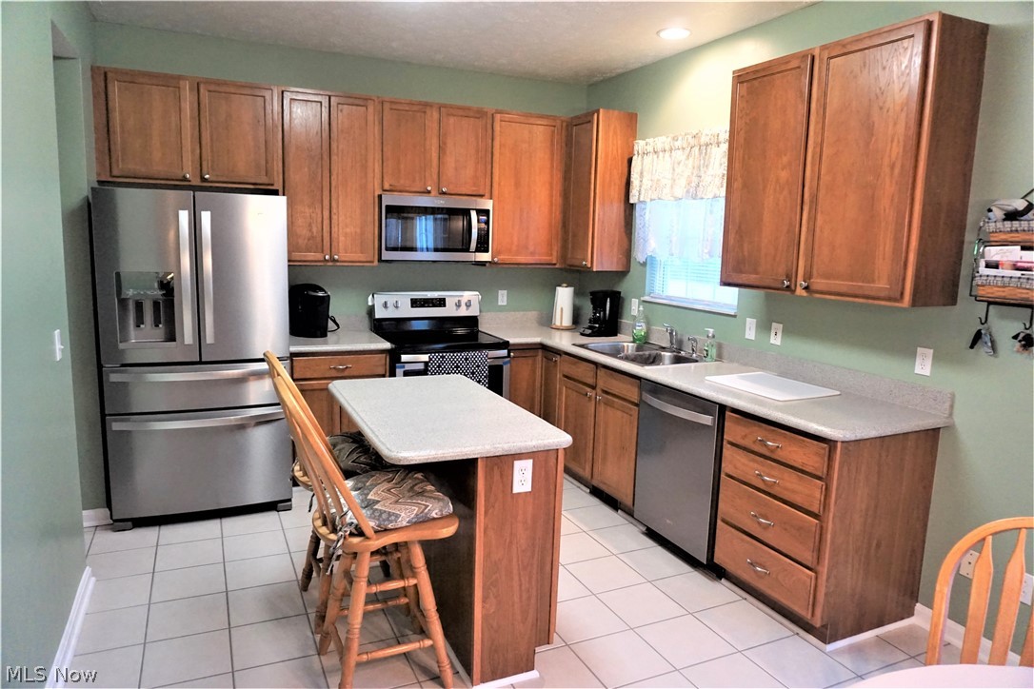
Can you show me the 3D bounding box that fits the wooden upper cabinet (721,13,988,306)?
[{"bbox_3d":[1.405,-0.753,3.075,0.315,1.058,1.054,-3,10,-24],"label":"wooden upper cabinet"}]

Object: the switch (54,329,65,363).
[{"bbox_3d":[-1.785,0.003,2.701,0.014,0.114,0.070,-3,10,-24],"label":"switch"}]

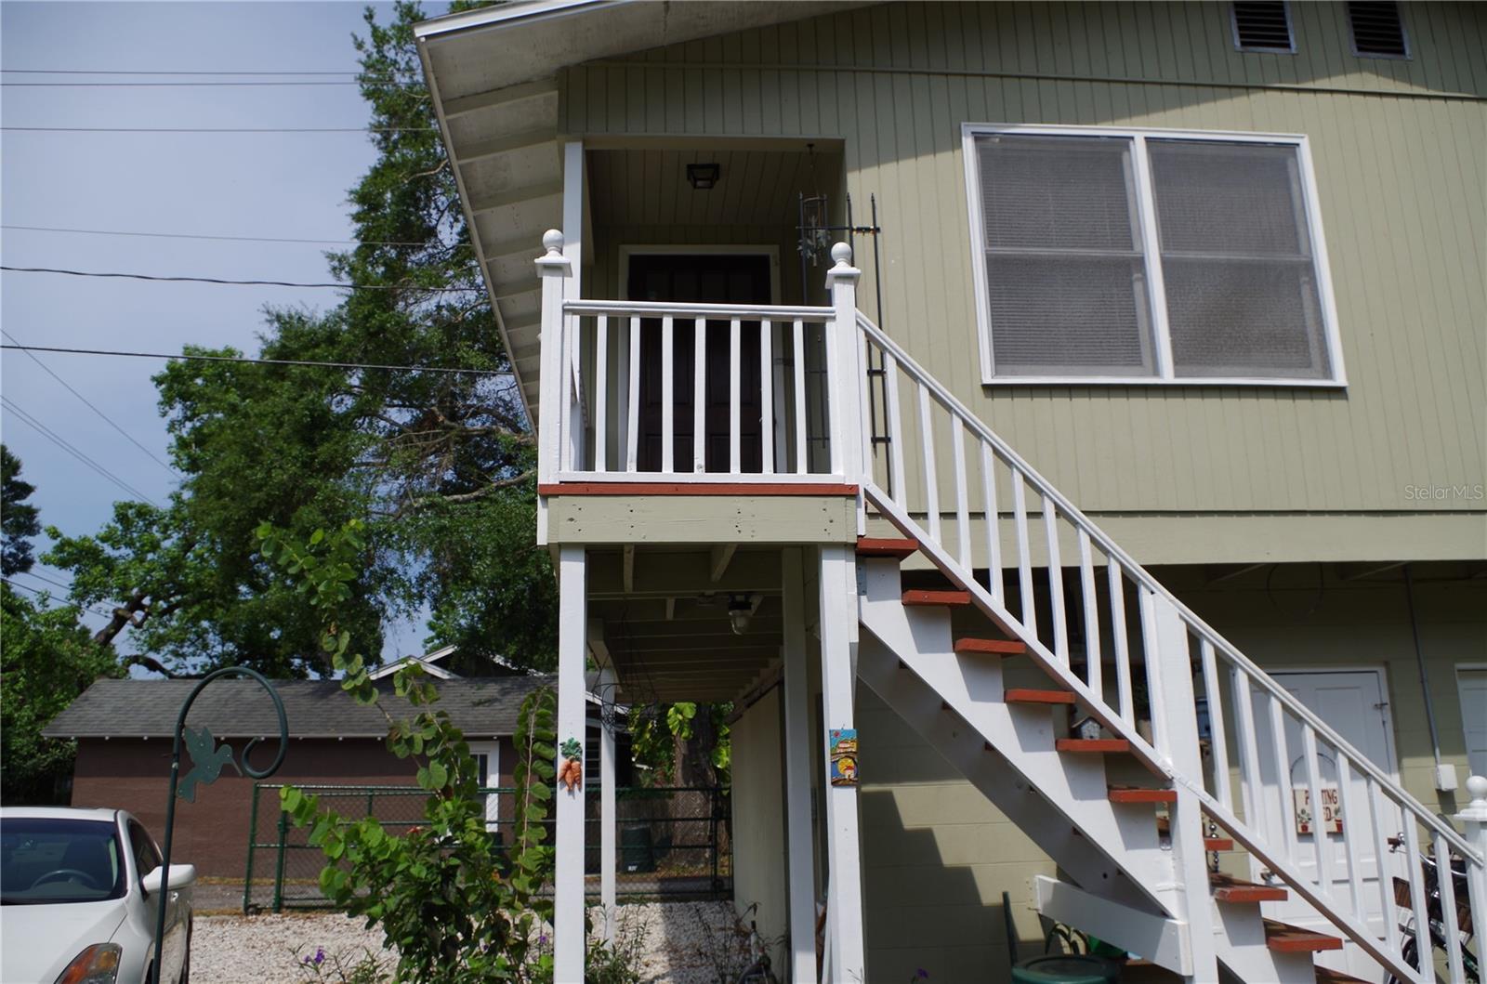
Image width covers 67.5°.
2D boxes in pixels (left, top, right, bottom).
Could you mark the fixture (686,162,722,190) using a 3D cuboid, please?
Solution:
[{"bbox_3d":[-0.239,-1.889,6.690,0.187,0.085,0.183,-1,-15,-2],"label":"fixture"}]

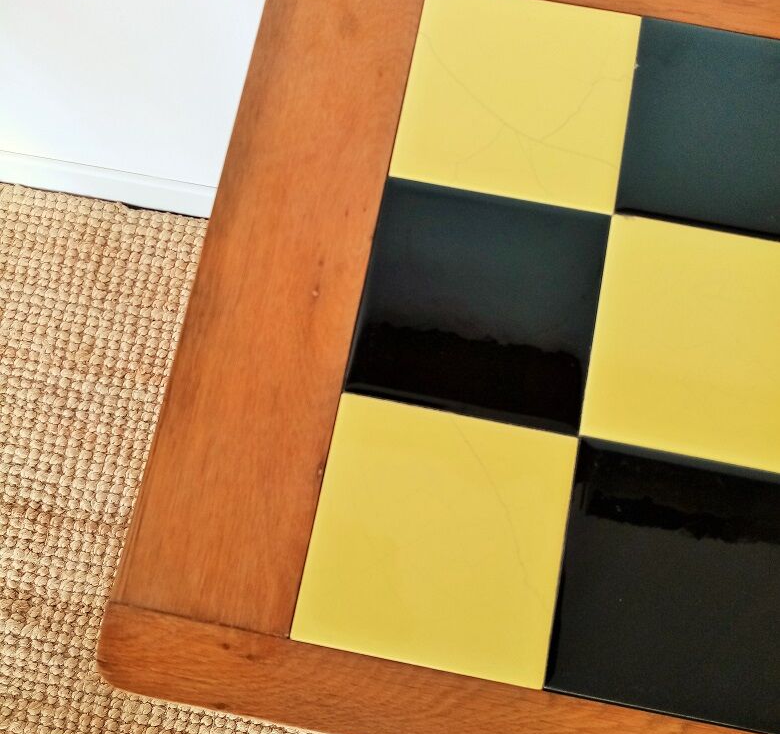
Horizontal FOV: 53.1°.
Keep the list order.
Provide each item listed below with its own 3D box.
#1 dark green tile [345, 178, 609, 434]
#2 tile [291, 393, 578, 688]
[{"bbox_3d":[0.059,-0.041,0.512,0.150,0.009,0.150,11,78,3],"label":"dark green tile"},{"bbox_3d":[0.030,0.104,0.481,0.150,0.009,0.150,11,78,3],"label":"tile"}]

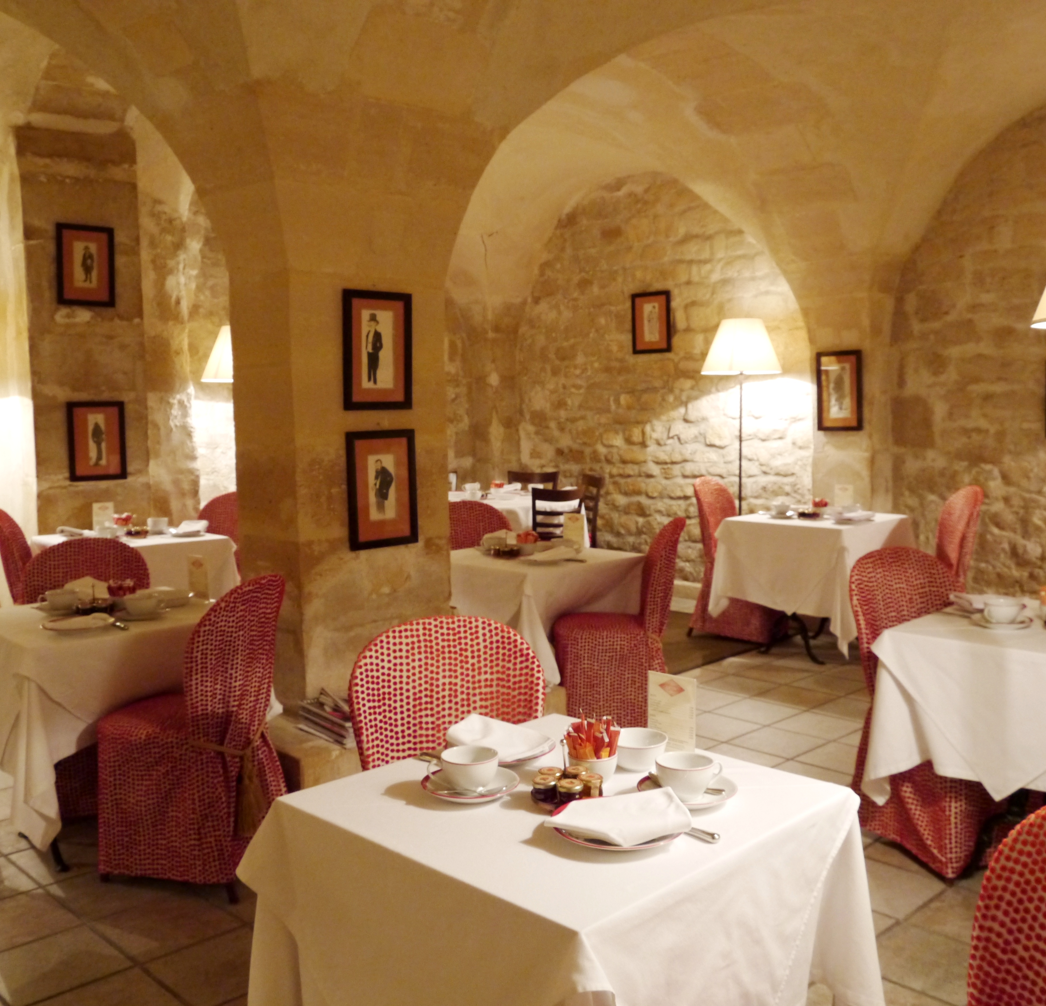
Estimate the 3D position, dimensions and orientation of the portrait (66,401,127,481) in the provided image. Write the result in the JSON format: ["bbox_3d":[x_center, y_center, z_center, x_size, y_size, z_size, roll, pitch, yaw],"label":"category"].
[{"bbox_3d":[-2.311,-0.335,5.873,0.315,0.420,0.030,-6,7,-44],"label":"portrait"}]

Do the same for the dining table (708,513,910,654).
[{"bbox_3d":[1.795,0.481,6.646,0.860,0.760,0.860,4,7,45],"label":"dining table"}]

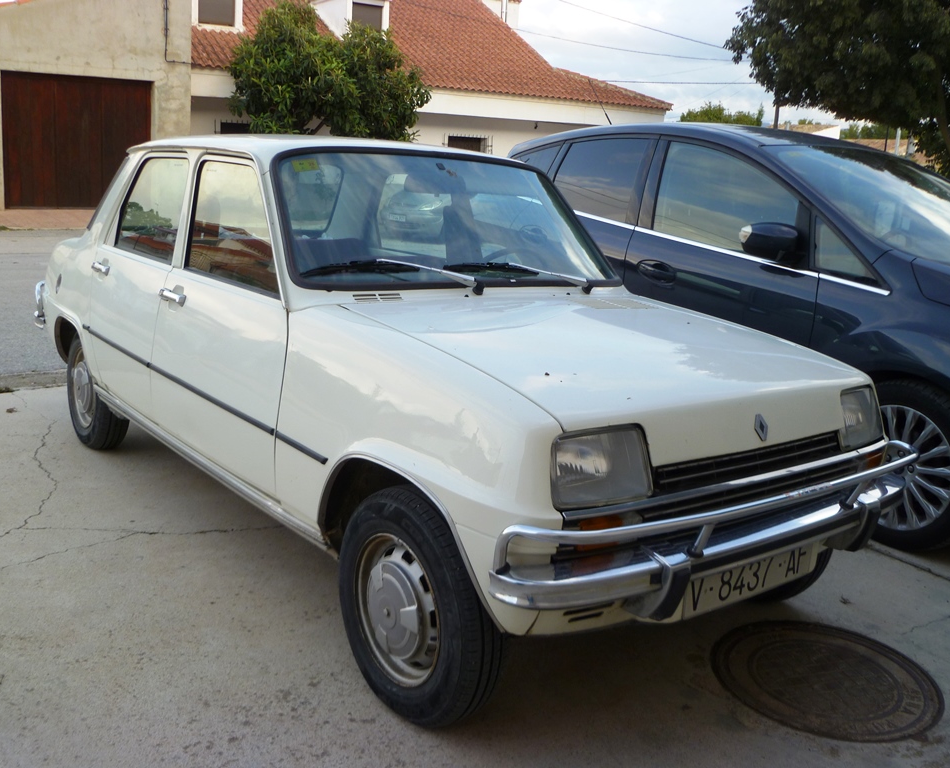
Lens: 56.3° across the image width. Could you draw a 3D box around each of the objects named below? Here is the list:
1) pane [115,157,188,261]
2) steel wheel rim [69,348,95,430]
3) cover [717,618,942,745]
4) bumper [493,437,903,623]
[{"bbox_3d":[-1.156,-0.637,3.190,0.040,0.355,0.581,13,3,-41],"label":"pane"},{"bbox_3d":[-1.701,0.014,3.984,0.120,0.352,0.352,-5,15,-39],"label":"steel wheel rim"},{"bbox_3d":[0.954,0.815,2.440,0.600,0.040,0.600,3,12,-1],"label":"cover"},{"bbox_3d":[0.669,0.322,2.108,1.500,0.225,0.235,-5,15,-39],"label":"bumper"}]

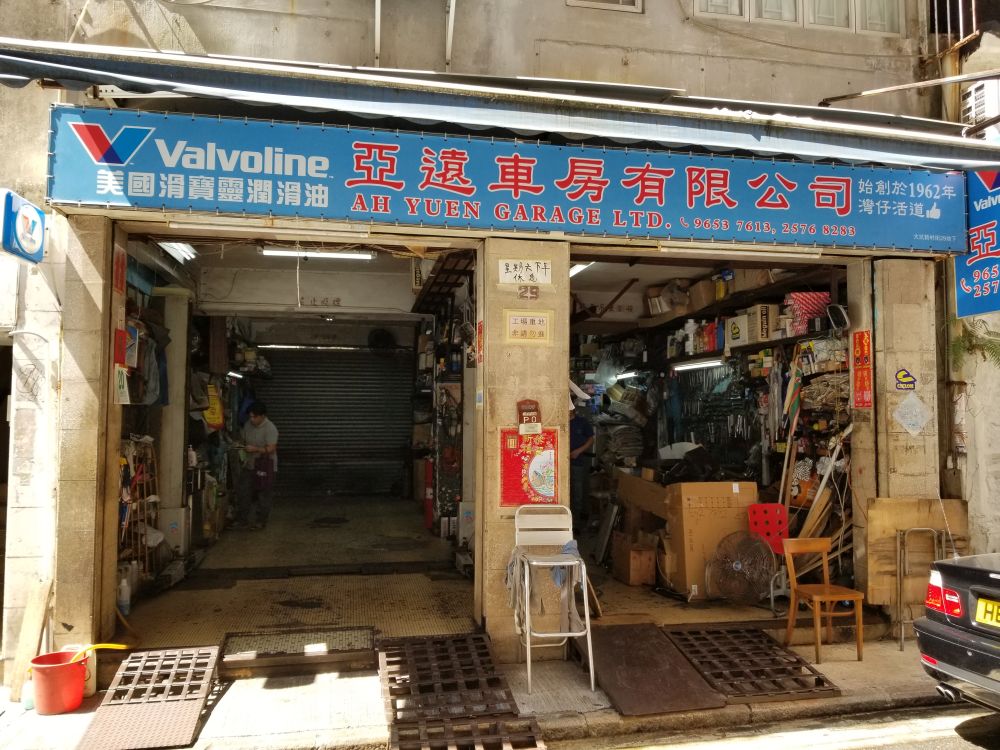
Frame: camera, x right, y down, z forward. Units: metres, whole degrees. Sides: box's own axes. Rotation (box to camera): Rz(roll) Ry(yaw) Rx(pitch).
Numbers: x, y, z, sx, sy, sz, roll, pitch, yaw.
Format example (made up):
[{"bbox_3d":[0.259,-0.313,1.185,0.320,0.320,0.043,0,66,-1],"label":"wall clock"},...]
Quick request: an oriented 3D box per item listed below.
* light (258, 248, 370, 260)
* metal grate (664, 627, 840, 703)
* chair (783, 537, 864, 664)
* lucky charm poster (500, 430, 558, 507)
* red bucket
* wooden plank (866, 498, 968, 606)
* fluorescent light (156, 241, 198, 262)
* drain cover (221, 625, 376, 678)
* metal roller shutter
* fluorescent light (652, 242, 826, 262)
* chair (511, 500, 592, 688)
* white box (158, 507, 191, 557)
[{"bbox_3d":[-1.976,-1.321,8.130,1.220,0.090,0.090,1,-3,-11],"label":"light"},{"bbox_3d":[1.579,1.844,4.824,0.719,0.050,0.878,1,6,-11],"label":"metal grate"},{"bbox_3d":[2.250,1.558,5.229,0.393,0.767,0.449,1,-3,-11],"label":"chair"},{"bbox_3d":[0.203,0.625,5.078,0.413,0.512,0.012,1,-3,-11],"label":"lucky charm poster"},{"bbox_3d":[-2.425,1.705,4.146,0.275,0.265,0.275,1,-3,-11],"label":"red bucket"},{"bbox_3d":[2.995,1.273,5.388,0.740,0.750,0.040,0,-3,-4],"label":"wooden plank"},{"bbox_3d":[-3.147,-1.242,7.354,0.220,0.120,1.220,1,-3,-11],"label":"fluorescent light"},{"bbox_3d":[-1.262,1.755,4.779,0.940,0.200,0.330,1,-3,-11],"label":"drain cover"},{"bbox_3d":[-2.682,0.772,12.220,2.568,2.408,0.100,1,-3,-11],"label":"metal roller shutter"},{"bbox_3d":[1.687,-0.877,5.291,1.230,0.075,0.070,1,-3,-11],"label":"fluorescent light"},{"bbox_3d":[0.313,1.340,4.627,0.410,1.020,0.560,1,-3,-8],"label":"chair"},{"bbox_3d":[-3.169,1.506,7.319,0.239,0.470,0.300,1,-3,-11],"label":"white box"}]

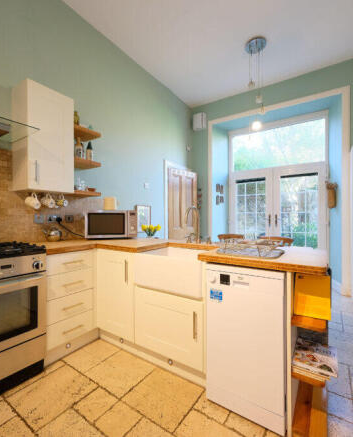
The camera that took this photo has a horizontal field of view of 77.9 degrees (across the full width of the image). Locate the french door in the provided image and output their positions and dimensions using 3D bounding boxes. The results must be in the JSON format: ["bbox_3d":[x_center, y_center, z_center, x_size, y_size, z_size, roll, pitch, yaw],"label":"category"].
[{"bbox_3d":[1.865,0.071,4.215,1.720,2.073,0.081,0,1,33],"label":"french door"}]

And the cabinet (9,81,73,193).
[{"bbox_3d":[-1.228,-0.686,2.026,0.310,0.896,0.397,0,1,33],"label":"cabinet"}]

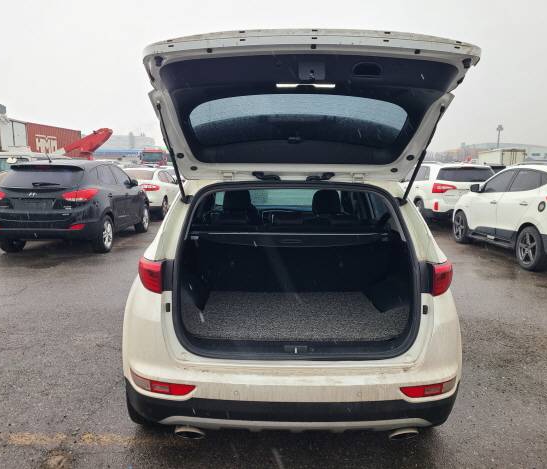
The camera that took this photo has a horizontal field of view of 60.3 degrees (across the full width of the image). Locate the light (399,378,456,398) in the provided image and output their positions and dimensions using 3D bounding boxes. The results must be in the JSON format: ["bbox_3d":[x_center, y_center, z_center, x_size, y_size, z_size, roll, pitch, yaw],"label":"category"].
[{"bbox_3d":[0.747,0.710,2.241,0.326,0.090,0.180,1,8,0],"label":"light"}]

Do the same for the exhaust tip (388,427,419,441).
[{"bbox_3d":[0.620,0.961,2.309,0.145,0.070,0.120,1,8,0],"label":"exhaust tip"}]

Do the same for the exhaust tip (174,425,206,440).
[{"bbox_3d":[-0.405,0.952,2.305,0.145,0.070,0.120,1,8,0],"label":"exhaust tip"}]

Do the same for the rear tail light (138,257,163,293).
[{"bbox_3d":[-0.606,0.207,2.326,0.160,0.155,0.200,1,8,0],"label":"rear tail light"}]

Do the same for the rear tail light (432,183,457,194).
[{"bbox_3d":[4.129,-1.139,11.472,0.550,0.260,0.280,1,8,0],"label":"rear tail light"}]

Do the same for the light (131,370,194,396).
[{"bbox_3d":[-0.527,0.698,2.237,0.326,0.090,0.180,1,8,0],"label":"light"}]

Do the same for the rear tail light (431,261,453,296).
[{"bbox_3d":[0.831,0.219,2.330,0.165,0.155,0.200,1,8,0],"label":"rear tail light"}]

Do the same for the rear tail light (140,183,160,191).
[{"bbox_3d":[-3.504,-1.351,13.271,0.480,0.200,0.280,1,8,0],"label":"rear tail light"}]

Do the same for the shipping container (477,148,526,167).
[{"bbox_3d":[22.123,-7.029,46.138,2.300,2.350,5.400,1,8,0],"label":"shipping container"}]

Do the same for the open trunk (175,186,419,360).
[{"bbox_3d":[0.106,0.134,2.584,1.145,0.785,0.950,1,8,0],"label":"open trunk"}]

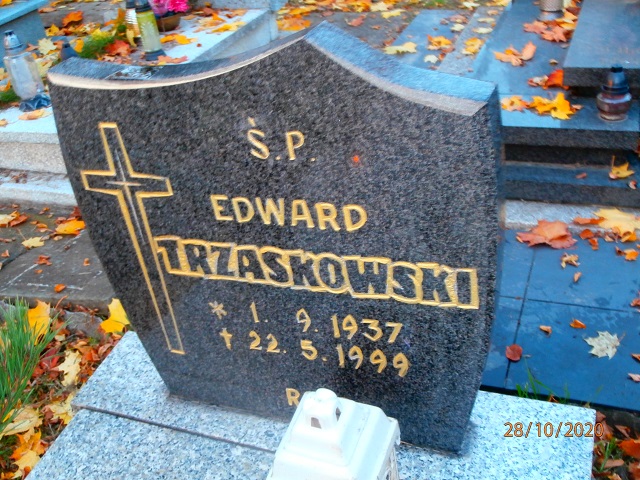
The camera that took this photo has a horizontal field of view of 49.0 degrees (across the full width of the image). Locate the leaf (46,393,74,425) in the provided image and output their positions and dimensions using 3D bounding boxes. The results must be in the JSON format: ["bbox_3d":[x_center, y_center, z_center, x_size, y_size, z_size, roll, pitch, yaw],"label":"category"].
[{"bbox_3d":[-0.620,0.404,1.686,0.072,0.025,0.092,-24,35,-23],"label":"leaf"}]

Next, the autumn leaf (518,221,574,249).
[{"bbox_3d":[0.662,-0.018,2.054,0.168,0.040,0.093,2,35,18],"label":"autumn leaf"}]

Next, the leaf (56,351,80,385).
[{"bbox_3d":[-0.648,0.331,1.810,0.062,0.025,0.120,-23,34,-22],"label":"leaf"}]

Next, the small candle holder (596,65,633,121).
[{"bbox_3d":[0.852,-0.426,2.018,0.100,0.155,0.100,6,34,22],"label":"small candle holder"}]

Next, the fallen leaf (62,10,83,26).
[{"bbox_3d":[-1.433,-1.283,4.068,0.116,0.050,0.120,-17,33,-14],"label":"fallen leaf"}]

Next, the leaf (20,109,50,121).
[{"bbox_3d":[-1.144,-0.503,2.814,0.128,0.020,0.098,-20,33,-18],"label":"leaf"}]

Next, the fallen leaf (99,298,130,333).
[{"bbox_3d":[-0.561,0.210,1.931,0.085,0.040,0.118,-19,33,-17],"label":"fallen leaf"}]

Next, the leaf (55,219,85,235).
[{"bbox_3d":[-0.869,-0.047,2.436,0.104,0.020,0.086,-20,34,-18],"label":"leaf"}]

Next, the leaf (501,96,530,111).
[{"bbox_3d":[0.627,-0.442,2.266,0.087,0.020,0.069,1,35,15],"label":"leaf"}]

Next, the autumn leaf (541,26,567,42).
[{"bbox_3d":[0.895,-0.788,2.694,0.100,0.035,0.095,3,33,18],"label":"autumn leaf"}]

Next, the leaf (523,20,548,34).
[{"bbox_3d":[0.865,-0.853,2.820,0.104,0.030,0.097,2,33,16],"label":"leaf"}]

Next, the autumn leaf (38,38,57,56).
[{"bbox_3d":[-1.419,-1.002,3.658,0.094,0.050,0.120,-18,33,-16],"label":"autumn leaf"}]

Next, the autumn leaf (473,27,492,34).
[{"bbox_3d":[0.819,-1.057,3.542,0.098,0.016,0.077,-1,34,13],"label":"autumn leaf"}]

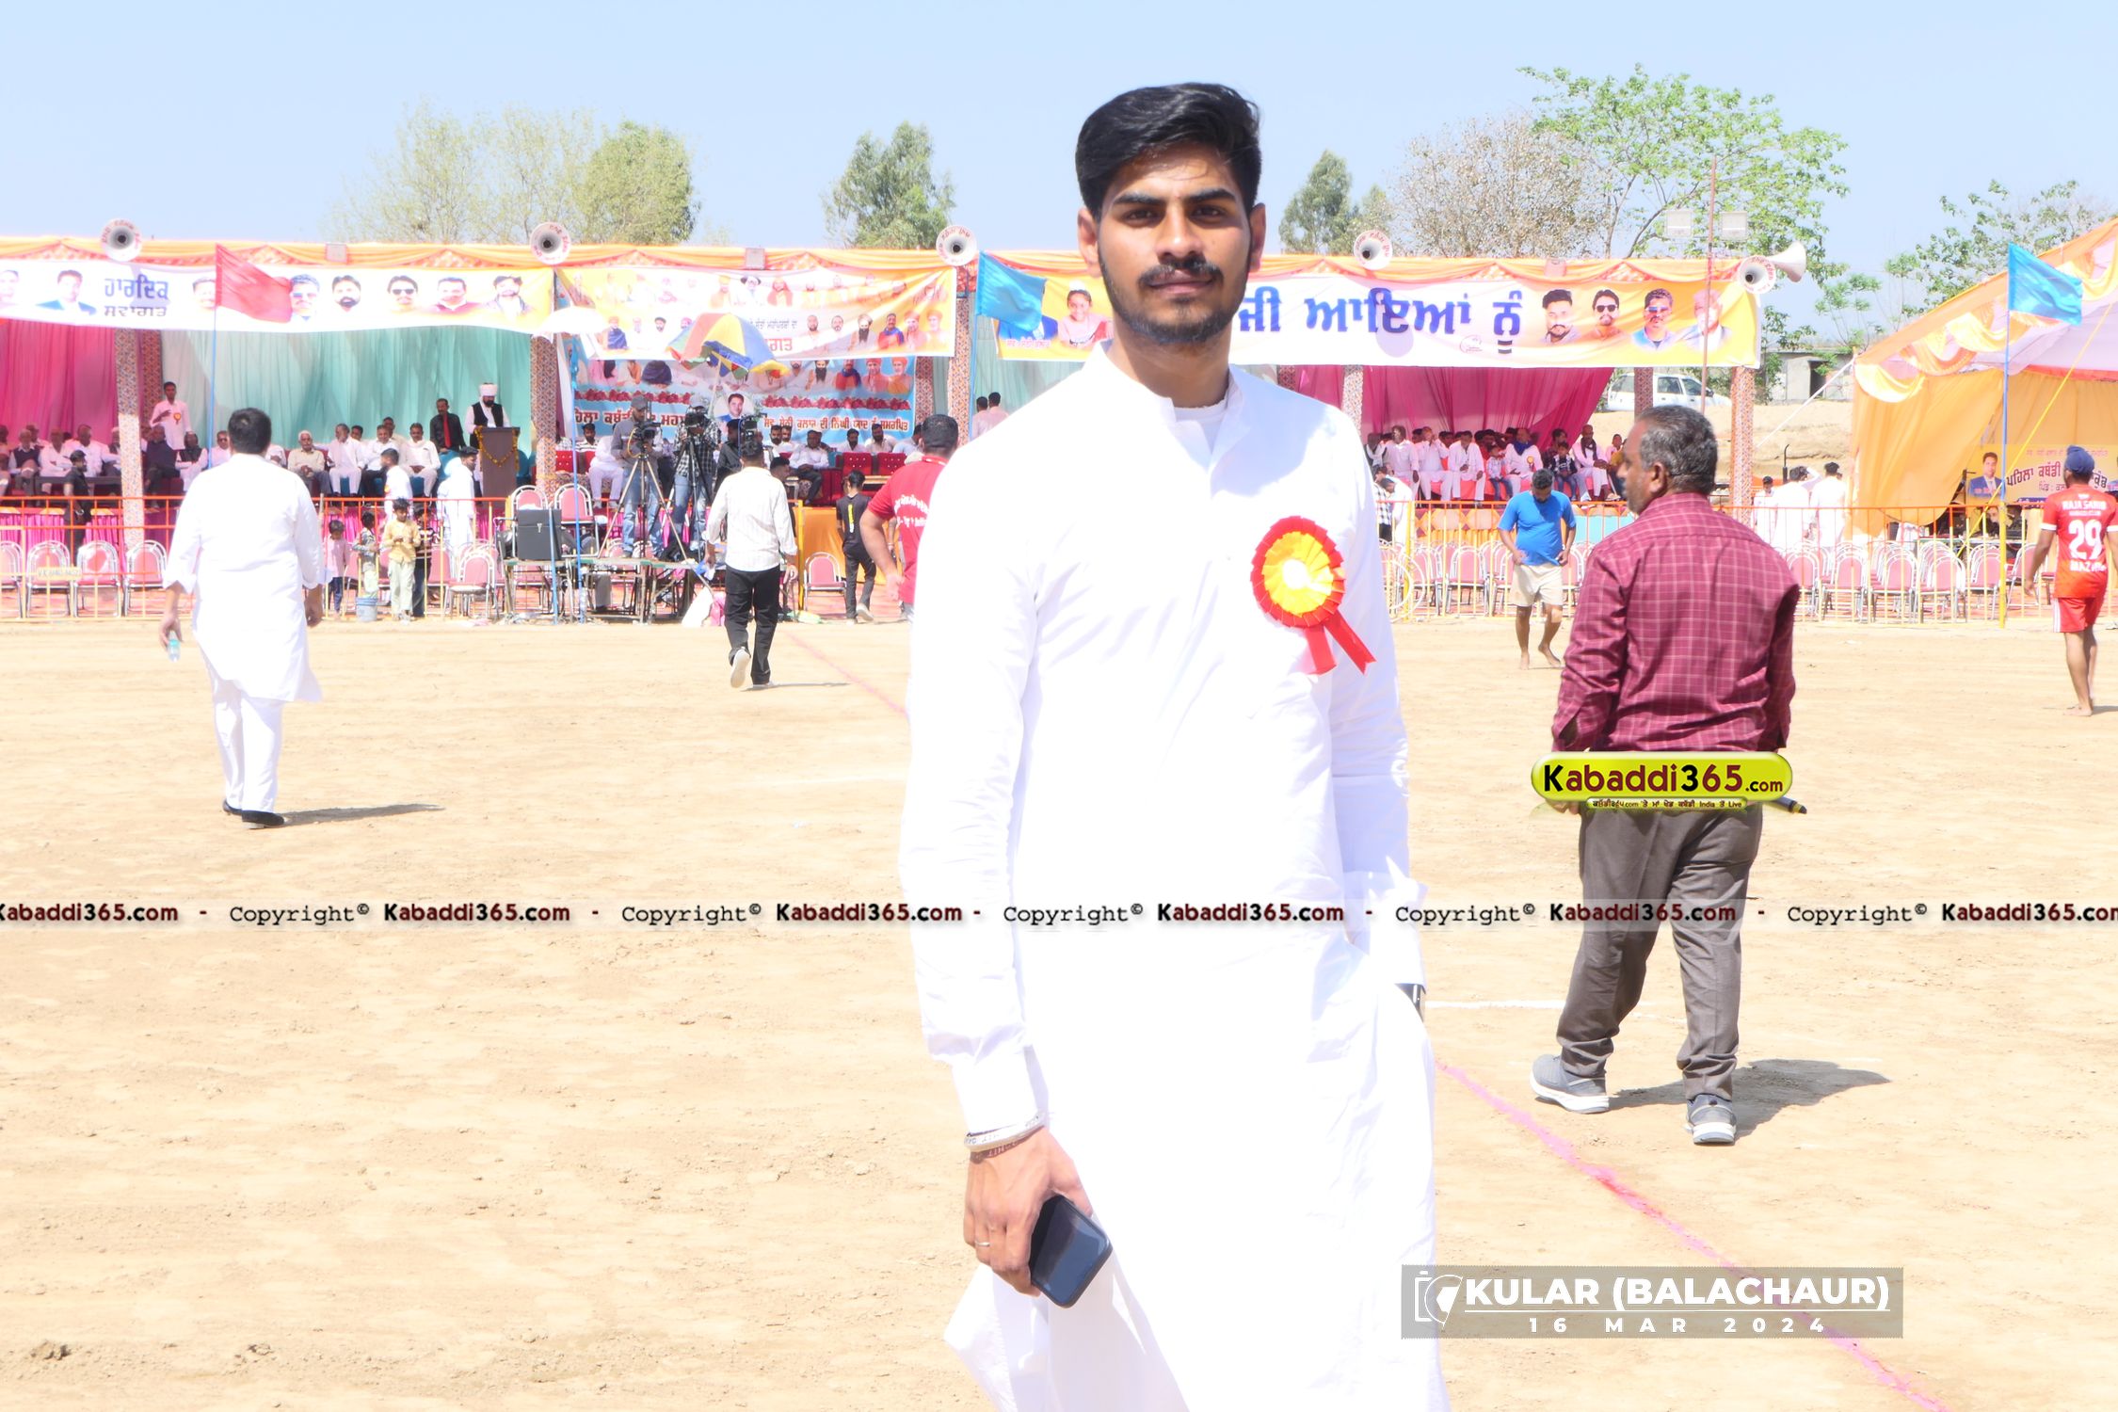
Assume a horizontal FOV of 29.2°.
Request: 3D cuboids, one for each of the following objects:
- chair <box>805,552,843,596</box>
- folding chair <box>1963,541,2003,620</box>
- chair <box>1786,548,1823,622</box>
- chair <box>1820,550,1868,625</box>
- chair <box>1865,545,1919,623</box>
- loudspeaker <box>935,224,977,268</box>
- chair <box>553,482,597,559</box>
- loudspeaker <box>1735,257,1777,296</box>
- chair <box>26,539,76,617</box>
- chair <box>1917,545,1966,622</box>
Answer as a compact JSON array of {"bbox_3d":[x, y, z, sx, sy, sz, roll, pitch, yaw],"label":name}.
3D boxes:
[{"bbox_3d":[-2.740,-1.414,47.500,0.460,0.860,0.520,0,3,-8],"label":"chair"},{"bbox_3d":[10.569,-1.365,46.300,0.460,0.860,0.520,1,3,19],"label":"folding chair"},{"bbox_3d":[8.850,-1.428,48.300,0.470,0.860,0.520,1,3,14],"label":"chair"},{"bbox_3d":[8.945,-1.344,46.100,0.460,0.860,0.520,1,3,17],"label":"chair"},{"bbox_3d":[9.498,-1.332,46.000,0.460,0.860,0.520,1,3,18],"label":"chair"},{"bbox_3d":[-1.361,-6.160,54.300,0.550,0.550,0.500,0,3,0],"label":"loudspeaker"},{"bbox_3d":[-5.441,-2.083,45.600,0.470,0.860,0.520,0,3,-8],"label":"chair"},{"bbox_3d":[9.611,-5.933,56.000,0.540,0.540,0.500,0,3,0],"label":"loudspeaker"},{"bbox_3d":[-11.081,-1.391,44.600,0.500,0.850,0.500,0,3,-10],"label":"chair"},{"bbox_3d":[10.023,-1.326,46.000,0.460,0.860,0.520,1,3,19],"label":"chair"}]

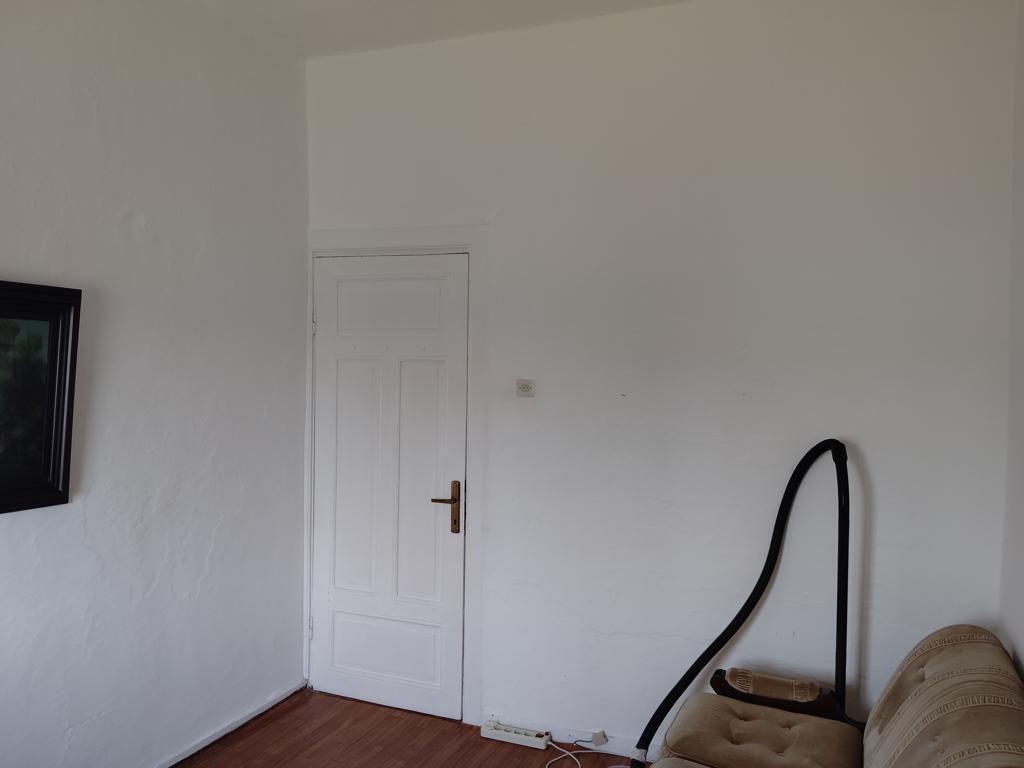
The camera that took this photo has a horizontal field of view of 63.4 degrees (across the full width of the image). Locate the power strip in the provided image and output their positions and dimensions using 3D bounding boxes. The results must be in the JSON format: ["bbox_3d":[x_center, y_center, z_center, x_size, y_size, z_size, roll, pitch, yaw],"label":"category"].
[{"bbox_3d":[0.016,1.468,3.464,0.288,0.047,0.058,2,2,22],"label":"power strip"}]

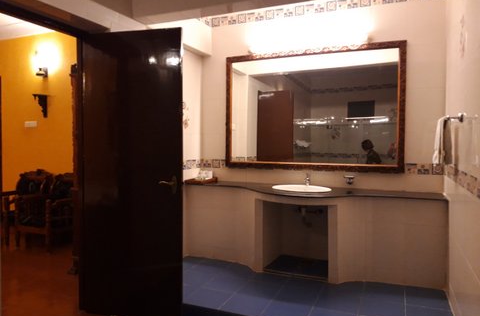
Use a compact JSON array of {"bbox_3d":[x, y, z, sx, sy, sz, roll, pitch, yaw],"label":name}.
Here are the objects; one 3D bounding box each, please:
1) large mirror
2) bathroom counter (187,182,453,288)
[{"bbox_3d":[0.679,-0.475,3.596,1.772,1.185,0.050,1,3,23],"label":"large mirror"},{"bbox_3d":[0.553,0.669,3.370,2.416,0.743,0.654,1,3,23],"label":"bathroom counter"}]

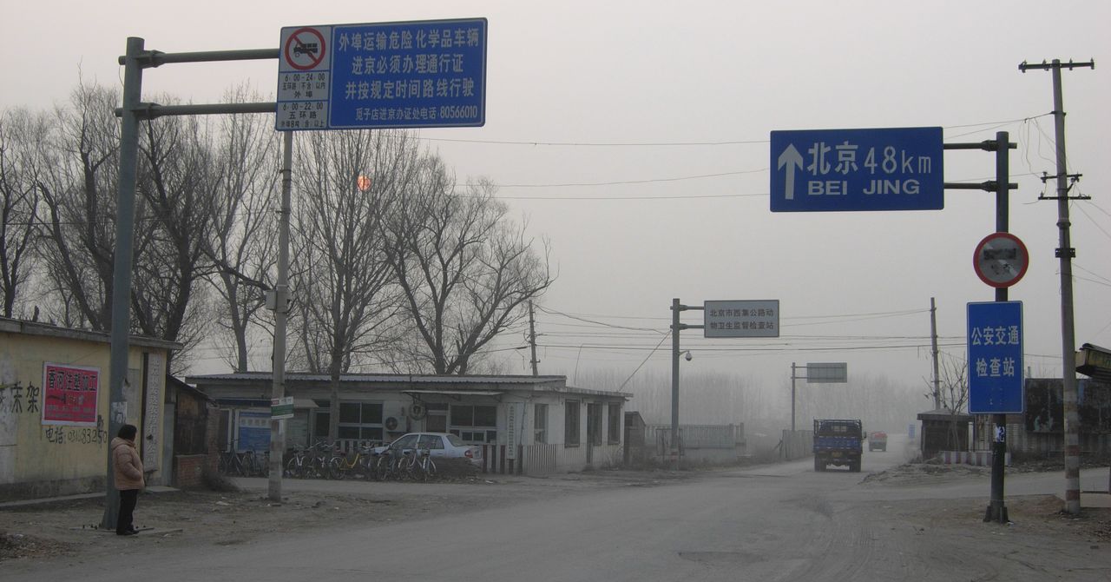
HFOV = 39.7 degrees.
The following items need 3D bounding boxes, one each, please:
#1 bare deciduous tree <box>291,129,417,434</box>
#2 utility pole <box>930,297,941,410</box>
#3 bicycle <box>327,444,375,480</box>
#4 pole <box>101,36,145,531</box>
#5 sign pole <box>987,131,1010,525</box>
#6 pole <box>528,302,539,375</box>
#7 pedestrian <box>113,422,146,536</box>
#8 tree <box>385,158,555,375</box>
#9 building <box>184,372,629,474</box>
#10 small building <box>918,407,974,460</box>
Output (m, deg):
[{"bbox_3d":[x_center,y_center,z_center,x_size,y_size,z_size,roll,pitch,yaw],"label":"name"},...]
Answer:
[{"bbox_3d":[-6.578,0.127,50.000,4.000,11.456,4.000,1,-5,0],"label":"bare deciduous tree"},{"bbox_3d":[18.163,4.330,73.397,0.350,8.119,0.350,-1,-6,0],"label":"utility pole"},{"bbox_3d":[-6.028,5.037,45.546,1.600,1.030,0.500,5,-7,-40],"label":"bicycle"},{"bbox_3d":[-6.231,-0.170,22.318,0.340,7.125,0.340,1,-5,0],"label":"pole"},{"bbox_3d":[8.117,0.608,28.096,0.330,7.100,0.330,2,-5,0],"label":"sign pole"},{"bbox_3d":[-1.065,4.577,80.363,0.350,8.247,0.350,-4,-5,0],"label":"pole"},{"bbox_3d":[-5.998,2.637,21.669,0.420,1.560,0.500,3,-5,-18],"label":"pedestrian"},{"bbox_3d":[-3.850,0.843,68.000,7.000,13.402,6.600,1,-5,0],"label":"tree"},{"bbox_3d":[-5.314,5.034,59.255,13.600,3.400,11.600,-1,-5,19],"label":"building"},{"bbox_3d":[16.152,6.038,63.896,2.200,2.350,2.200,0,-5,14],"label":"small building"}]

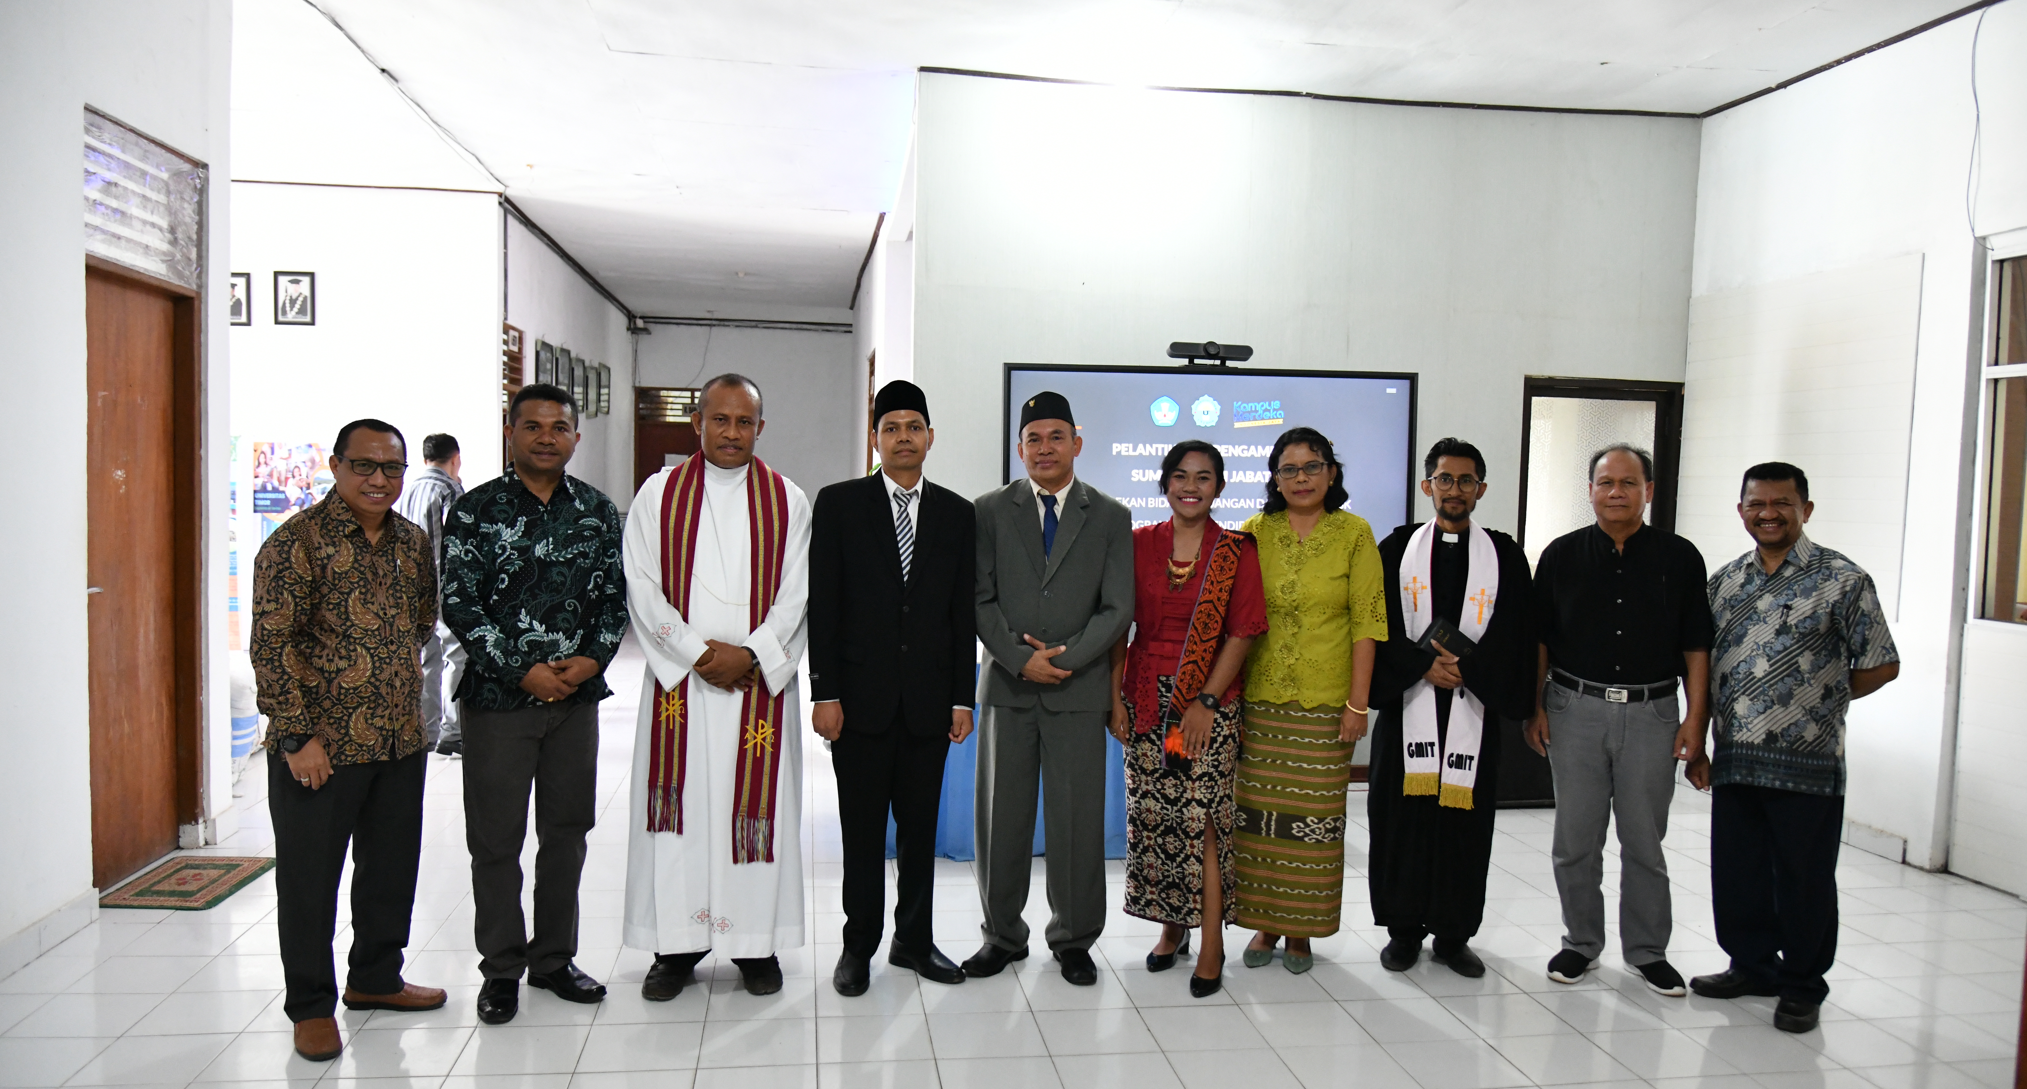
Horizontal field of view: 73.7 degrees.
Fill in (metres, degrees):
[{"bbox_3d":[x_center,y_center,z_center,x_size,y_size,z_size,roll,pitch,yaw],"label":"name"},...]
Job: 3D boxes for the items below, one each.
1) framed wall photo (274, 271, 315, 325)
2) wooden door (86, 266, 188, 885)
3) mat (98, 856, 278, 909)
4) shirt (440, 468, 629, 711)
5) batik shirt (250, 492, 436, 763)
[{"bbox_3d":[-5.041,-1.733,9.474,0.275,0.360,0.025,1,3,-9],"label":"framed wall photo"},{"bbox_3d":[-3.147,0.143,4.775,0.055,2.100,0.770,1,3,-9],"label":"wooden door"},{"bbox_3d":[-2.908,1.195,4.774,0.410,0.012,0.610,1,3,-9],"label":"mat"},{"bbox_3d":[-1.345,0.124,3.777,0.500,0.674,0.330,0,3,-24],"label":"shirt"},{"bbox_3d":[-1.795,0.221,3.620,0.340,0.720,0.510,3,3,38],"label":"batik shirt"}]

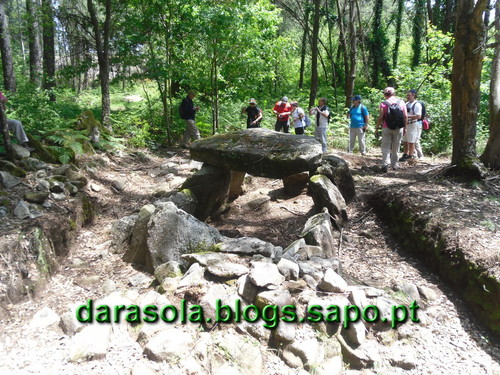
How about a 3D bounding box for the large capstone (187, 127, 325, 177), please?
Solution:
[{"bbox_3d":[0.088,-0.613,6.496,2.050,0.620,1.500,0,10,0],"label":"large capstone"}]

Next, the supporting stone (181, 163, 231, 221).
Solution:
[{"bbox_3d":[-0.666,0.036,6.056,0.660,0.783,0.750,3,11,15],"label":"supporting stone"}]

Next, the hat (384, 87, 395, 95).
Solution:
[{"bbox_3d":[2.896,-2.004,8.396,0.180,0.160,0.250,1,10,8],"label":"hat"}]

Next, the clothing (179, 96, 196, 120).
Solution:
[{"bbox_3d":[-1.821,-2.292,11.780,0.460,0.701,0.500,0,10,0],"label":"clothing"}]

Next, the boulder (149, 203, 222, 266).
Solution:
[{"bbox_3d":[-0.681,0.481,4.338,0.780,0.588,0.450,2,11,10],"label":"boulder"}]

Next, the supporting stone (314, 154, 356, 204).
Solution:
[{"bbox_3d":[1.445,-0.151,6.835,0.640,0.770,0.750,-2,11,-10],"label":"supporting stone"}]

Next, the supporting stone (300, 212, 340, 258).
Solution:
[{"bbox_3d":[0.782,0.502,4.484,0.400,0.393,0.480,-3,11,-15],"label":"supporting stone"}]

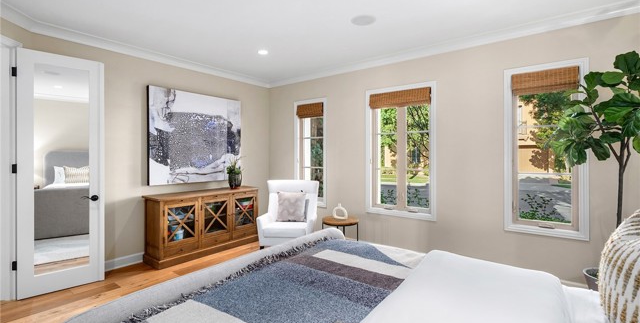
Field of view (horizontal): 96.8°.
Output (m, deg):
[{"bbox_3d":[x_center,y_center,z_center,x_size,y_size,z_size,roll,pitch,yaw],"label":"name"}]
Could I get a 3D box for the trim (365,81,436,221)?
[{"bbox_3d":[1.076,-0.133,3.876,0.995,1.762,0.070,1,1,38],"label":"trim"}]

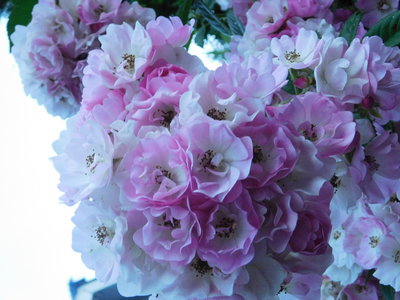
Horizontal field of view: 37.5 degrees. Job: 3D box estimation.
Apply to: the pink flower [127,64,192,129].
[{"bbox_3d":[-0.026,-0.036,0.395,0.043,0.043,0.031,0,-11,0],"label":"pink flower"}]

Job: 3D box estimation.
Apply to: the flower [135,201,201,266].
[{"bbox_3d":[-0.021,0.052,0.370,0.043,0.036,0.030,0,14,0],"label":"flower"}]

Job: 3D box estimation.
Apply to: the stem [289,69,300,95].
[{"bbox_3d":[0.066,-0.048,0.415,0.003,0.021,0.003,-17,0,0],"label":"stem"}]

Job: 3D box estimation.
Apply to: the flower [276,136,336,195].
[{"bbox_3d":[0.070,0.012,0.397,0.038,0.036,0.027,5,9,-18],"label":"flower"}]

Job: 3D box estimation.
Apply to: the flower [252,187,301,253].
[{"bbox_3d":[0.049,0.046,0.392,0.032,0.043,0.028,5,7,-17],"label":"flower"}]

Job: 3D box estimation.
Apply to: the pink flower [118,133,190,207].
[{"bbox_3d":[-0.029,0.012,0.370,0.042,0.044,0.030,-4,-8,14],"label":"pink flower"}]

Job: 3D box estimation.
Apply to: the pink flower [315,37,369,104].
[{"bbox_3d":[0.097,-0.055,0.405,0.036,0.045,0.028,-2,-6,6],"label":"pink flower"}]

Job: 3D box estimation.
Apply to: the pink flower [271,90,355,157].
[{"bbox_3d":[0.075,-0.017,0.388,0.055,0.039,0.031,1,-27,-5],"label":"pink flower"}]

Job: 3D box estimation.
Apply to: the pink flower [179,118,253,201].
[{"bbox_3d":[0.010,0.006,0.368,0.044,0.050,0.030,2,-3,-7],"label":"pink flower"}]

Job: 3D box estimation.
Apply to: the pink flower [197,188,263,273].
[{"bbox_3d":[0.018,0.051,0.370,0.040,0.051,0.030,1,8,-3],"label":"pink flower"}]

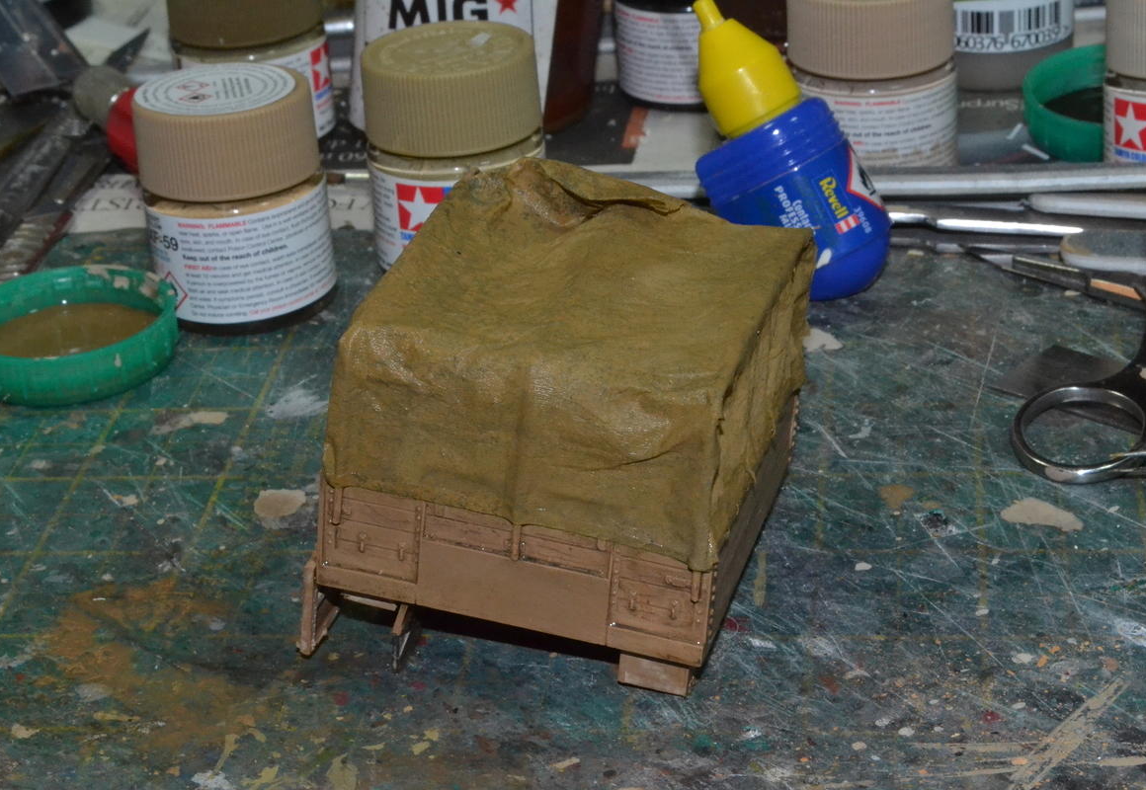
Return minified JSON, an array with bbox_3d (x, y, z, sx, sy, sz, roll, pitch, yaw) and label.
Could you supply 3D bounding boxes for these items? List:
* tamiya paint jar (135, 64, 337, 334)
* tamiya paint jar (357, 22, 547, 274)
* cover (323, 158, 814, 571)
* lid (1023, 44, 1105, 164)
[{"bbox_3d":[-0.064,-0.038,0.513,0.035,0.044,0.035,-4,27,2],"label":"tamiya paint jar"},{"bbox_3d":[-0.022,-0.046,0.522,0.035,0.044,0.035,-4,27,2],"label":"tamiya paint jar"},{"bbox_3d":[0.001,-0.006,0.400,0.059,0.031,0.056,11,29,12],"label":"cover"},{"bbox_3d":[0.115,-0.061,0.566,0.041,0.010,0.041,0,33,11],"label":"lid"}]

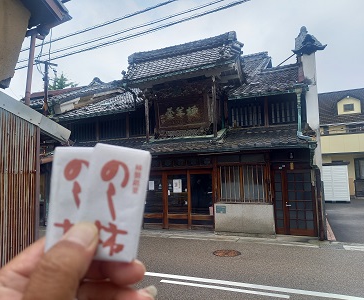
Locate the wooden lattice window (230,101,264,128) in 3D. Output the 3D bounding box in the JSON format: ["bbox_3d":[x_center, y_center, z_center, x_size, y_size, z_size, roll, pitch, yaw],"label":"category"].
[{"bbox_3d":[2.260,-1.198,9.982,1.152,0.868,0.120,-4,-6,22],"label":"wooden lattice window"}]

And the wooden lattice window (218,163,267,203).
[{"bbox_3d":[1.829,1.029,8.782,1.472,1.107,0.150,-4,-6,22],"label":"wooden lattice window"}]

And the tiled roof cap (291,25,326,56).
[{"bbox_3d":[3.764,-3.155,8.557,0.862,0.730,0.750,-4,-6,22],"label":"tiled roof cap"}]

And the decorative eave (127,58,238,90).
[{"bbox_3d":[-0.004,-2.502,9.611,3.889,0.583,0.900,-4,-6,25],"label":"decorative eave"}]

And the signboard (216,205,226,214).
[{"bbox_3d":[1.220,1.838,8.872,0.305,0.218,0.030,-4,-6,22],"label":"signboard"}]

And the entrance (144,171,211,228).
[{"bbox_3d":[-0.137,1.653,9.709,2.522,1.986,0.150,-4,-6,22],"label":"entrance"}]

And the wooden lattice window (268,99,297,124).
[{"bbox_3d":[3.329,-1.236,9.543,0.860,0.813,0.120,-4,-6,22],"label":"wooden lattice window"}]

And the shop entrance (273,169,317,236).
[{"bbox_3d":[3.222,1.499,8.282,1.122,1.843,0.120,-4,-6,22],"label":"shop entrance"}]

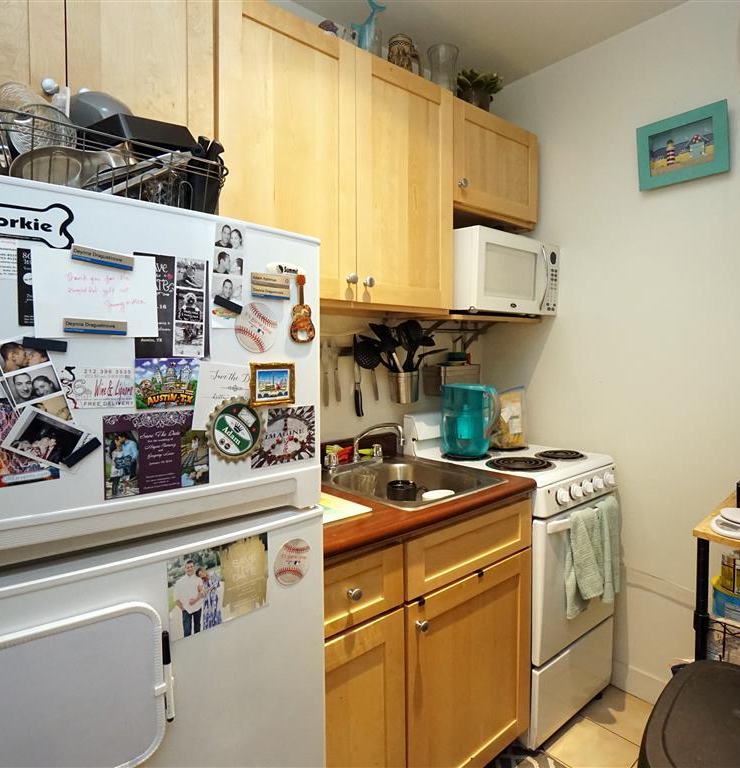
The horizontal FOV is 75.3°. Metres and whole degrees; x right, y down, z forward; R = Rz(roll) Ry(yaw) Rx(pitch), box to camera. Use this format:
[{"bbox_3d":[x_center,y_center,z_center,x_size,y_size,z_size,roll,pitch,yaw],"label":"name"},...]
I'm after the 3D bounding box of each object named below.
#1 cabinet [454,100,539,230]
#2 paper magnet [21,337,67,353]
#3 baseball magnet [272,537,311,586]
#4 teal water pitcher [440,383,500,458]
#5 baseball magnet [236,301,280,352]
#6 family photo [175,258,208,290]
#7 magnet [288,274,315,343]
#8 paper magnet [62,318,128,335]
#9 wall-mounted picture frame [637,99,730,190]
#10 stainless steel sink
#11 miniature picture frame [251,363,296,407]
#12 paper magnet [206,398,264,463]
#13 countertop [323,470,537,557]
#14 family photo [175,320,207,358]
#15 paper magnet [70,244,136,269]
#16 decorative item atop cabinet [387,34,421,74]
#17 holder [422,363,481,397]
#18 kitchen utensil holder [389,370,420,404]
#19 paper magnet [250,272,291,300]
[{"bbox_3d":[0.403,-0.848,1.996,0.532,0.384,0.318,-2,3,-39],"label":"cabinet"},{"bbox_3d":[-0.416,-0.051,0.617,0.046,0.011,0.005,7,-2,-39],"label":"paper magnet"},{"bbox_3d":[-0.133,0.310,0.833,0.069,0.083,0.003,-2,3,-39],"label":"baseball magnet"},{"bbox_3d":[0.374,0.131,1.785,0.245,0.257,0.135,2,3,40],"label":"teal water pitcher"},{"bbox_3d":[-0.186,-0.093,0.799,0.081,0.085,0.004,-2,4,-39],"label":"baseball magnet"},{"bbox_3d":[-0.264,-0.161,0.709,0.043,0.045,0.003,-2,3,-39],"label":"family photo"},{"bbox_3d":[-0.114,-0.126,0.818,0.048,0.115,0.012,0,2,-39],"label":"magnet"},{"bbox_3d":[-0.370,-0.077,0.652,0.075,0.017,0.005,-2,4,-39],"label":"paper magnet"},{"bbox_3d":[1.096,-0.824,1.687,0.020,0.236,0.277,-2,4,-39],"label":"wall-mounted picture frame"},{"bbox_3d":[0.084,0.370,1.490,0.425,0.180,0.550,-2,3,-39],"label":"stainless steel sink"},{"bbox_3d":[-0.159,0.000,0.794,0.082,0.070,0.012,-2,3,-39],"label":"miniature picture frame"},{"bbox_3d":[-0.213,0.077,0.780,0.102,0.106,0.012,-2,4,-39],"label":"paper magnet"},{"bbox_3d":[-0.016,0.318,1.467,0.852,0.042,0.655,-2,3,-39],"label":"countertop"},{"bbox_3d":[-0.273,-0.066,0.731,0.044,0.049,0.003,-2,4,-39],"label":"family photo"},{"bbox_3d":[-0.348,-0.165,0.627,0.072,0.018,0.006,3,0,-39],"label":"paper magnet"},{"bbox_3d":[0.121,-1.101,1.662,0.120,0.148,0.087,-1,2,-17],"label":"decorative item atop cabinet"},{"bbox_3d":[0.358,-0.019,2.093,0.245,0.137,0.115,-2,3,-39],"label":"holder"},{"bbox_3d":[0.131,0.013,1.819,0.120,0.128,0.120,0,3,0],"label":"kitchen utensil holder"},{"bbox_3d":[-0.162,-0.160,0.790,0.071,0.035,0.006,-2,3,-39],"label":"paper magnet"}]

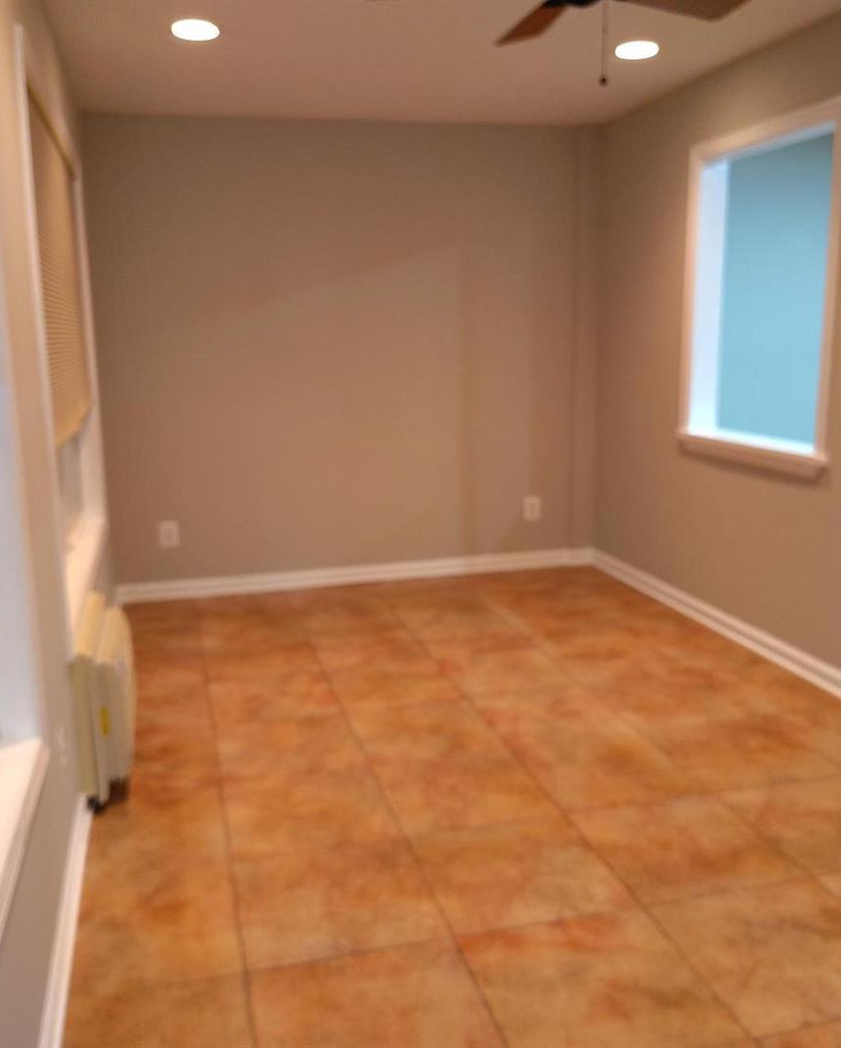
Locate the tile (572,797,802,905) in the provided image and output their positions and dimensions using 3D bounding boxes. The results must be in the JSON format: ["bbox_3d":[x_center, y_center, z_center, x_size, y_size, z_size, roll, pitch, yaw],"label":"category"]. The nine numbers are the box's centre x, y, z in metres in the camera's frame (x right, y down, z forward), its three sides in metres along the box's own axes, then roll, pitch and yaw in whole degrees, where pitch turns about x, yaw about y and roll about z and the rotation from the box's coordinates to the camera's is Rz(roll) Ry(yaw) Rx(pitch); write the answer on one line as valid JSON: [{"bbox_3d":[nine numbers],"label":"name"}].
[{"bbox_3d":[0.682,0.842,2.536,0.453,0.012,0.453,-4,11,-14],"label":"tile"}]

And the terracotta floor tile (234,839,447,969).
[{"bbox_3d":[-0.203,0.897,2.314,0.453,0.012,0.453,-4,11,-14],"label":"terracotta floor tile"}]

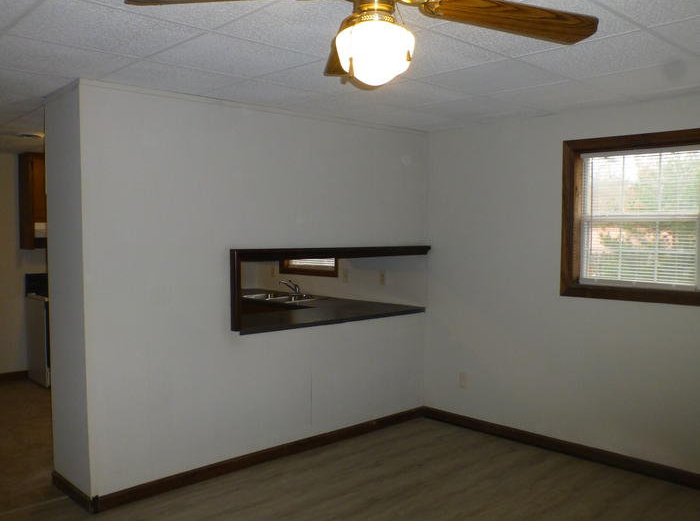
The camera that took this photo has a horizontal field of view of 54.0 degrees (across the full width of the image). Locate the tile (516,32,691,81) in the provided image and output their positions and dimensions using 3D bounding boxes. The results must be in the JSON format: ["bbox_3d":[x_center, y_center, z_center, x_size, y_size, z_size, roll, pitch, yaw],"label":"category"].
[{"bbox_3d":[1.200,-0.958,3.223,0.622,0.020,0.622,-3,4,-43],"label":"tile"}]

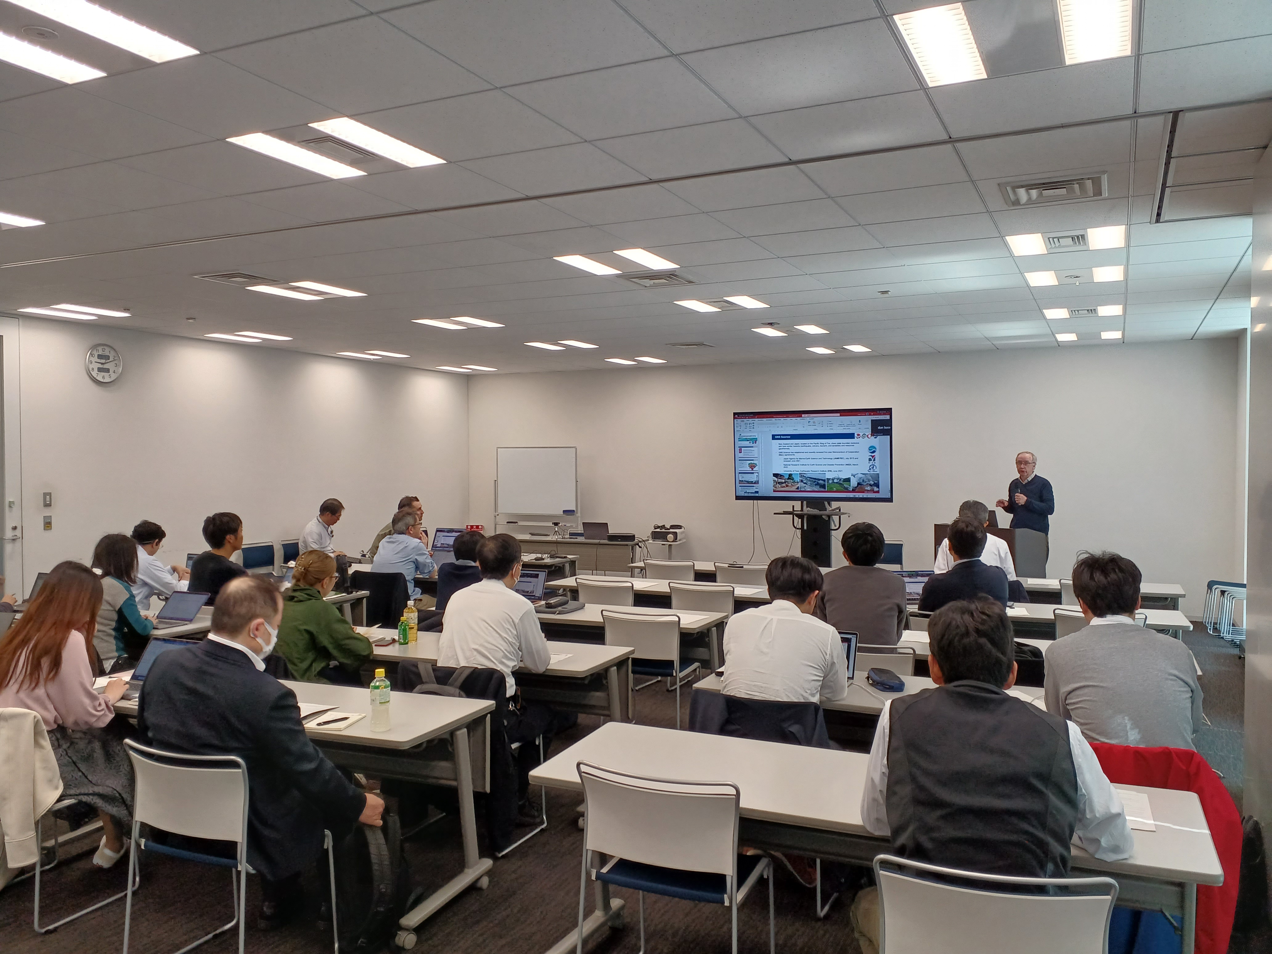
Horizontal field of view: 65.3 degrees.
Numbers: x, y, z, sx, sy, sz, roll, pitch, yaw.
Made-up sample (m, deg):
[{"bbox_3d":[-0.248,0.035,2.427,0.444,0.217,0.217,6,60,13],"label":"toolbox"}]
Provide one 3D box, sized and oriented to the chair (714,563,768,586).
[{"bbox_3d":[0.959,1.104,8.308,0.490,0.765,0.490,0,1,26],"label":"chair"}]

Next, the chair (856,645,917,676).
[{"bbox_3d":[1.162,1.171,4.826,0.500,0.780,0.540,1,1,26],"label":"chair"}]

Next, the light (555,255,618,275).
[{"bbox_3d":[-0.288,-1.315,6.143,0.183,0.040,0.600,0,1,26],"label":"light"}]

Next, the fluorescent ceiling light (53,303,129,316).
[{"bbox_3d":[-4.677,-1.428,8.514,0.195,0.060,0.635,1,1,26],"label":"fluorescent ceiling light"}]

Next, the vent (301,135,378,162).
[{"bbox_3d":[-1.222,-1.344,4.086,0.200,0.040,0.340,1,1,26],"label":"vent"}]

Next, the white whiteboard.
[{"bbox_3d":[-1.305,0.052,13.033,1.230,0.905,0.050,0,1,26],"label":"white whiteboard"}]

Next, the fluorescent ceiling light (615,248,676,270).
[{"bbox_3d":[0.074,-1.307,5.916,0.179,0.050,0.593,0,1,26],"label":"fluorescent ceiling light"}]

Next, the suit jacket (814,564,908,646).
[{"bbox_3d":[1.074,0.705,4.737,0.450,0.580,0.340,0,1,26],"label":"suit jacket"}]

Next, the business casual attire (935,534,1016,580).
[{"bbox_3d":[2.501,0.691,7.317,0.560,0.580,0.380,0,1,26],"label":"business casual attire"}]

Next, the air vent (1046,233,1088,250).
[{"bbox_3d":[2.362,-1.288,5.431,0.206,0.040,0.320,0,1,26],"label":"air vent"}]

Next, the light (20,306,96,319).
[{"bbox_3d":[-4.747,-1.347,8.171,0.191,0.050,0.593,0,1,26],"label":"light"}]

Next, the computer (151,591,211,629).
[{"bbox_3d":[-2.606,0.743,5.557,0.305,0.170,0.315,0,1,26],"label":"computer"}]

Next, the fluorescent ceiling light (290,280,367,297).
[{"bbox_3d":[-2.152,-1.326,6.958,0.185,0.050,0.605,0,1,26],"label":"fluorescent ceiling light"}]

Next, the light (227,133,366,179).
[{"bbox_3d":[-1.431,-1.349,4.184,0.195,0.060,0.635,1,1,26],"label":"light"}]

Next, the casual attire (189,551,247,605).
[{"bbox_3d":[-2.740,0.757,6.520,0.440,0.560,0.350,1,1,36],"label":"casual attire"}]

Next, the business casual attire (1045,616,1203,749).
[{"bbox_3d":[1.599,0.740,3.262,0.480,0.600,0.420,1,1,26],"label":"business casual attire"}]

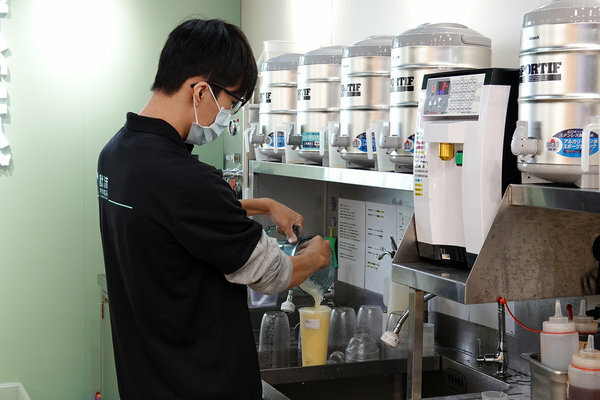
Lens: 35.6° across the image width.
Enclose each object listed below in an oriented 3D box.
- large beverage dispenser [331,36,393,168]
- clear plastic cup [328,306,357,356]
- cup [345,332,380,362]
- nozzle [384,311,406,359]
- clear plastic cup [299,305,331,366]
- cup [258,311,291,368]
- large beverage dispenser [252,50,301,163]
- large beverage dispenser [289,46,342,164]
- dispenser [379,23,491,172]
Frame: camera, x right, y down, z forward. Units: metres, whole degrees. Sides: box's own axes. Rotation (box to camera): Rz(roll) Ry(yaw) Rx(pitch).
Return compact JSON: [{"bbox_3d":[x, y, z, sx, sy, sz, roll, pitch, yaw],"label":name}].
[{"bbox_3d":[0.235,-0.287,2.764,0.305,0.397,0.305,-1,4,-22],"label":"large beverage dispenser"},{"bbox_3d":[0.124,0.389,2.690,0.083,0.158,0.083,1,4,0],"label":"clear plastic cup"},{"bbox_3d":[0.176,0.418,2.630,0.094,0.086,0.094,1,4,0],"label":"cup"},{"bbox_3d":[0.258,0.355,2.520,0.058,0.115,0.052,23,-5,-22],"label":"nozzle"},{"bbox_3d":[0.041,0.381,2.550,0.090,0.165,0.090,1,4,0],"label":"clear plastic cup"},{"bbox_3d":[-0.068,0.382,2.520,0.087,0.160,0.087,1,4,0],"label":"cup"},{"bbox_3d":[-0.033,-0.336,3.424,0.305,0.397,0.305,1,4,0],"label":"large beverage dispenser"},{"bbox_3d":[0.103,-0.311,3.089,0.305,0.397,0.305,1,4,0],"label":"large beverage dispenser"},{"bbox_3d":[0.353,-0.265,2.474,0.305,0.397,0.305,1,4,0],"label":"dispenser"}]

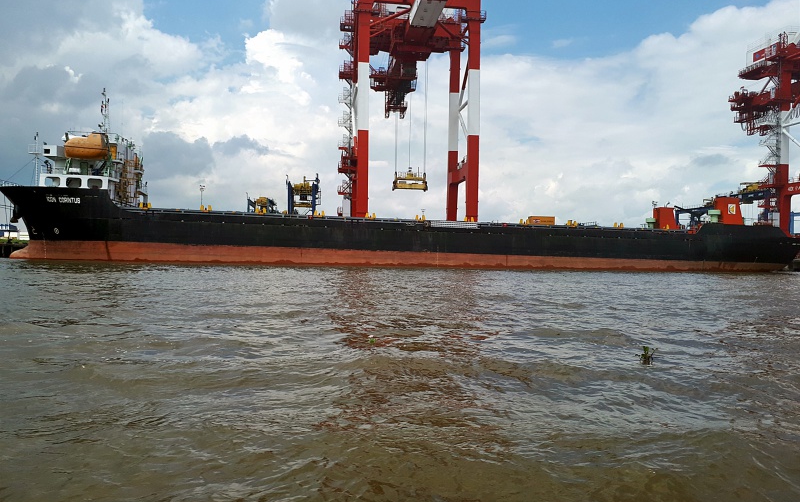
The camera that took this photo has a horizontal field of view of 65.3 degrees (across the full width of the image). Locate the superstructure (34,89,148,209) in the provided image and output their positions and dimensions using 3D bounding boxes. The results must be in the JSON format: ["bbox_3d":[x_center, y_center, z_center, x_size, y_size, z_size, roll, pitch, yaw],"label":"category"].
[{"bbox_3d":[-43.800,-14.600,90.800,10.500,17.500,18.500,2,0,-8],"label":"superstructure"}]

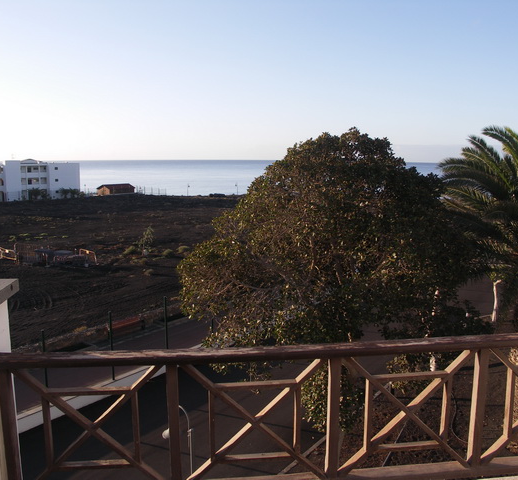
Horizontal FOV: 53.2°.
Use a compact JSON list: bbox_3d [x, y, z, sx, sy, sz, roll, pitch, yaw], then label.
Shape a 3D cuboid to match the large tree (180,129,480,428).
[{"bbox_3d":[1.500,1.150,11.500,6.600,6.900,6.200,1,9,0],"label":"large tree"}]

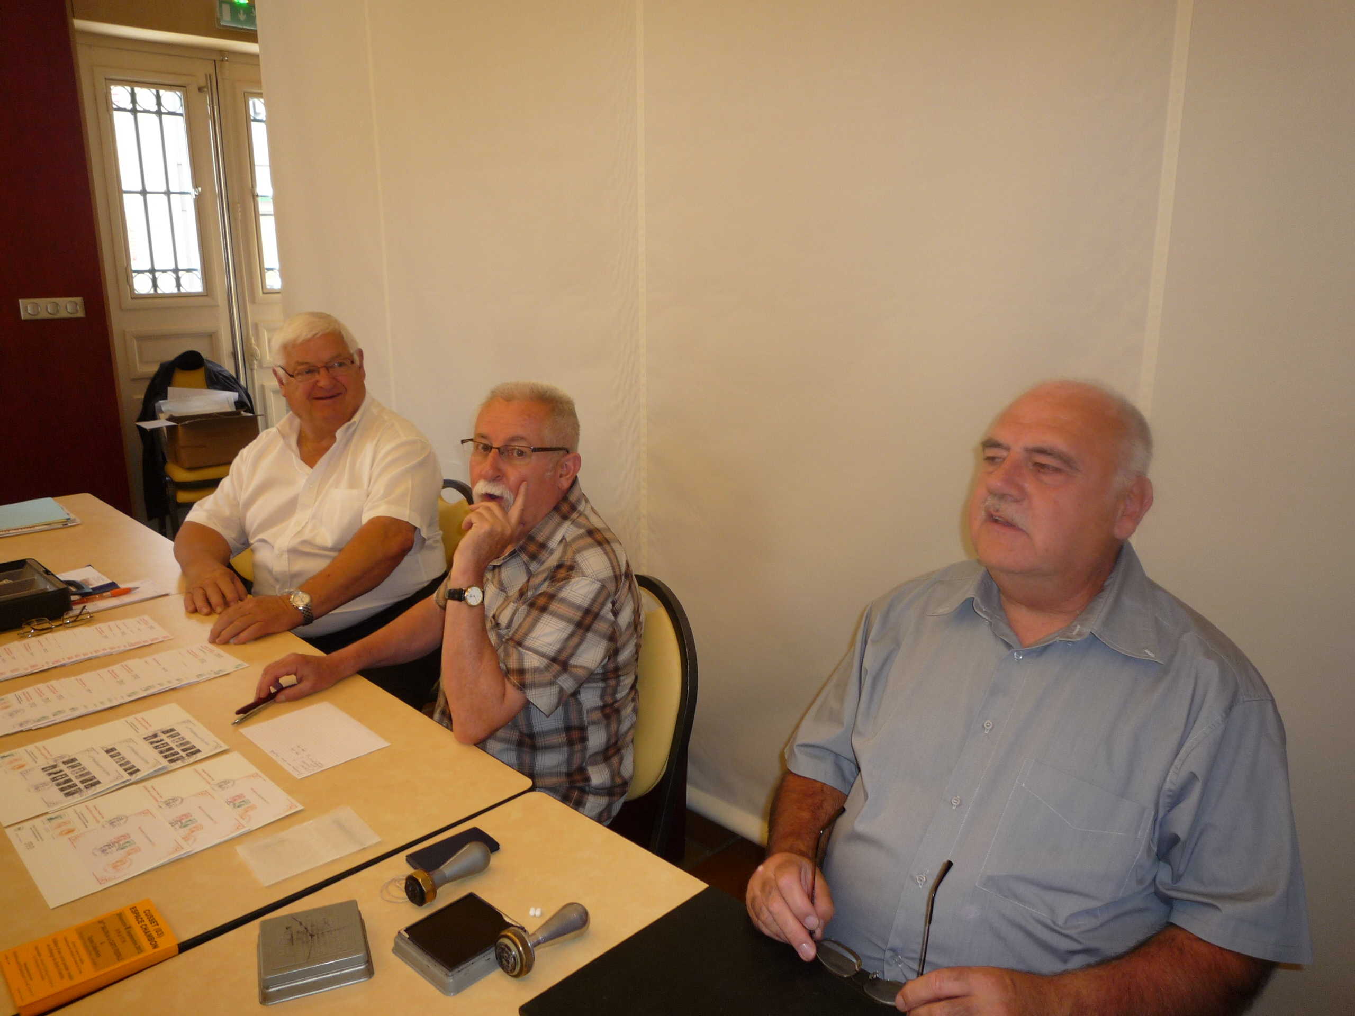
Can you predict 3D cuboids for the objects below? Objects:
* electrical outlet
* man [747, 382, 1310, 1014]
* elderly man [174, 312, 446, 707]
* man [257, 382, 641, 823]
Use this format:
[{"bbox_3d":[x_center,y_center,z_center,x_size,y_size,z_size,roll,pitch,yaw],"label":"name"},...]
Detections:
[{"bbox_3d":[-2.618,-0.835,4.100,0.230,0.084,0.014,-13,19,-40],"label":"electrical outlet"},{"bbox_3d":[0.354,0.533,1.190,0.750,1.320,0.620,-13,19,-40],"label":"man"},{"bbox_3d":[-0.864,0.262,2.198,0.620,1.340,0.720,7,16,25],"label":"elderly man"},{"bbox_3d":[-0.408,0.438,1.659,0.710,1.270,0.560,-12,19,-38],"label":"man"}]

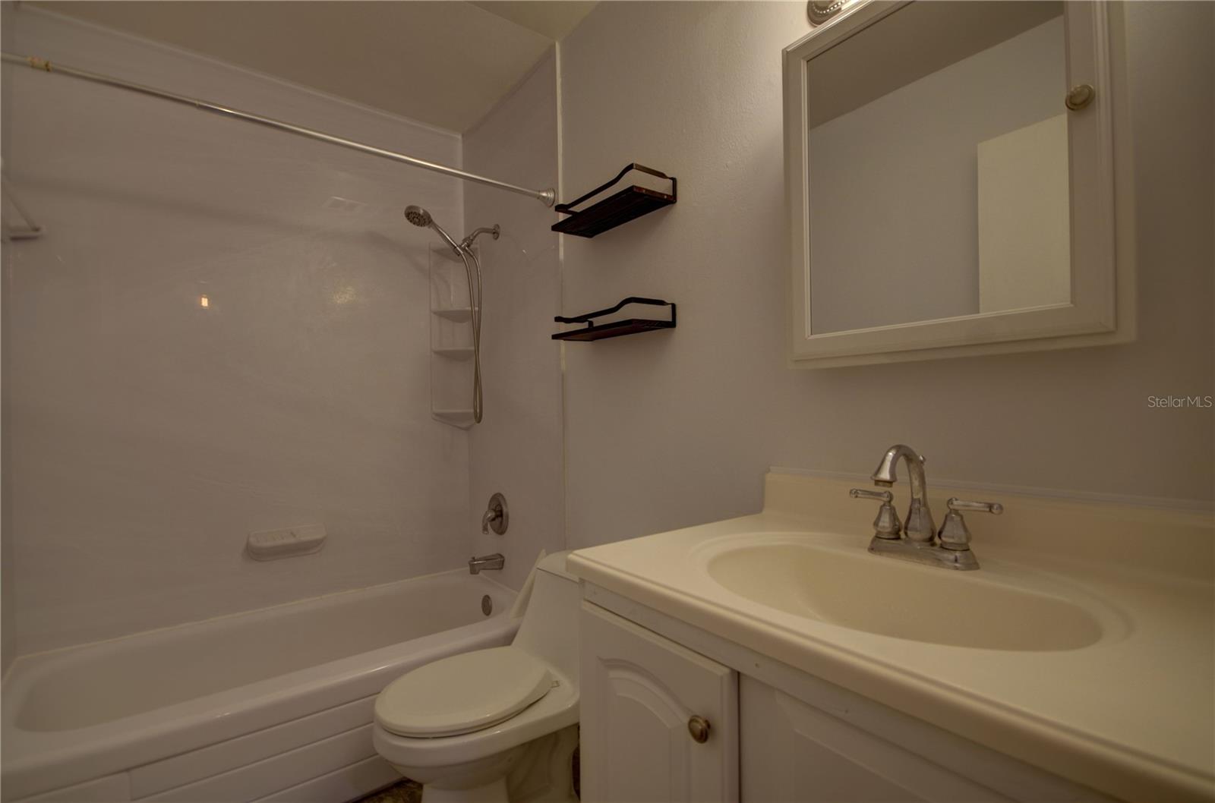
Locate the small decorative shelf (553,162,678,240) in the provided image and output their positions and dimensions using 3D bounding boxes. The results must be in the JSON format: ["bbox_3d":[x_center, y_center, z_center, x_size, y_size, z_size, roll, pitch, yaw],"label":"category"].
[{"bbox_3d":[0.008,-0.585,1.605,0.150,0.076,0.401,0,-1,-38],"label":"small decorative shelf"}]

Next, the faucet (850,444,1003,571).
[{"bbox_3d":[0.459,0.159,0.835,0.170,0.184,0.227,0,-1,-38],"label":"faucet"}]

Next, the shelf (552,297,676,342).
[{"bbox_3d":[0.009,-0.237,1.606,0.150,0.073,0.401,0,-1,-38],"label":"shelf"}]

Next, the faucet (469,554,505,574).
[{"bbox_3d":[-0.517,0.695,2.295,0.141,0.066,0.062,0,-1,-38],"label":"faucet"}]

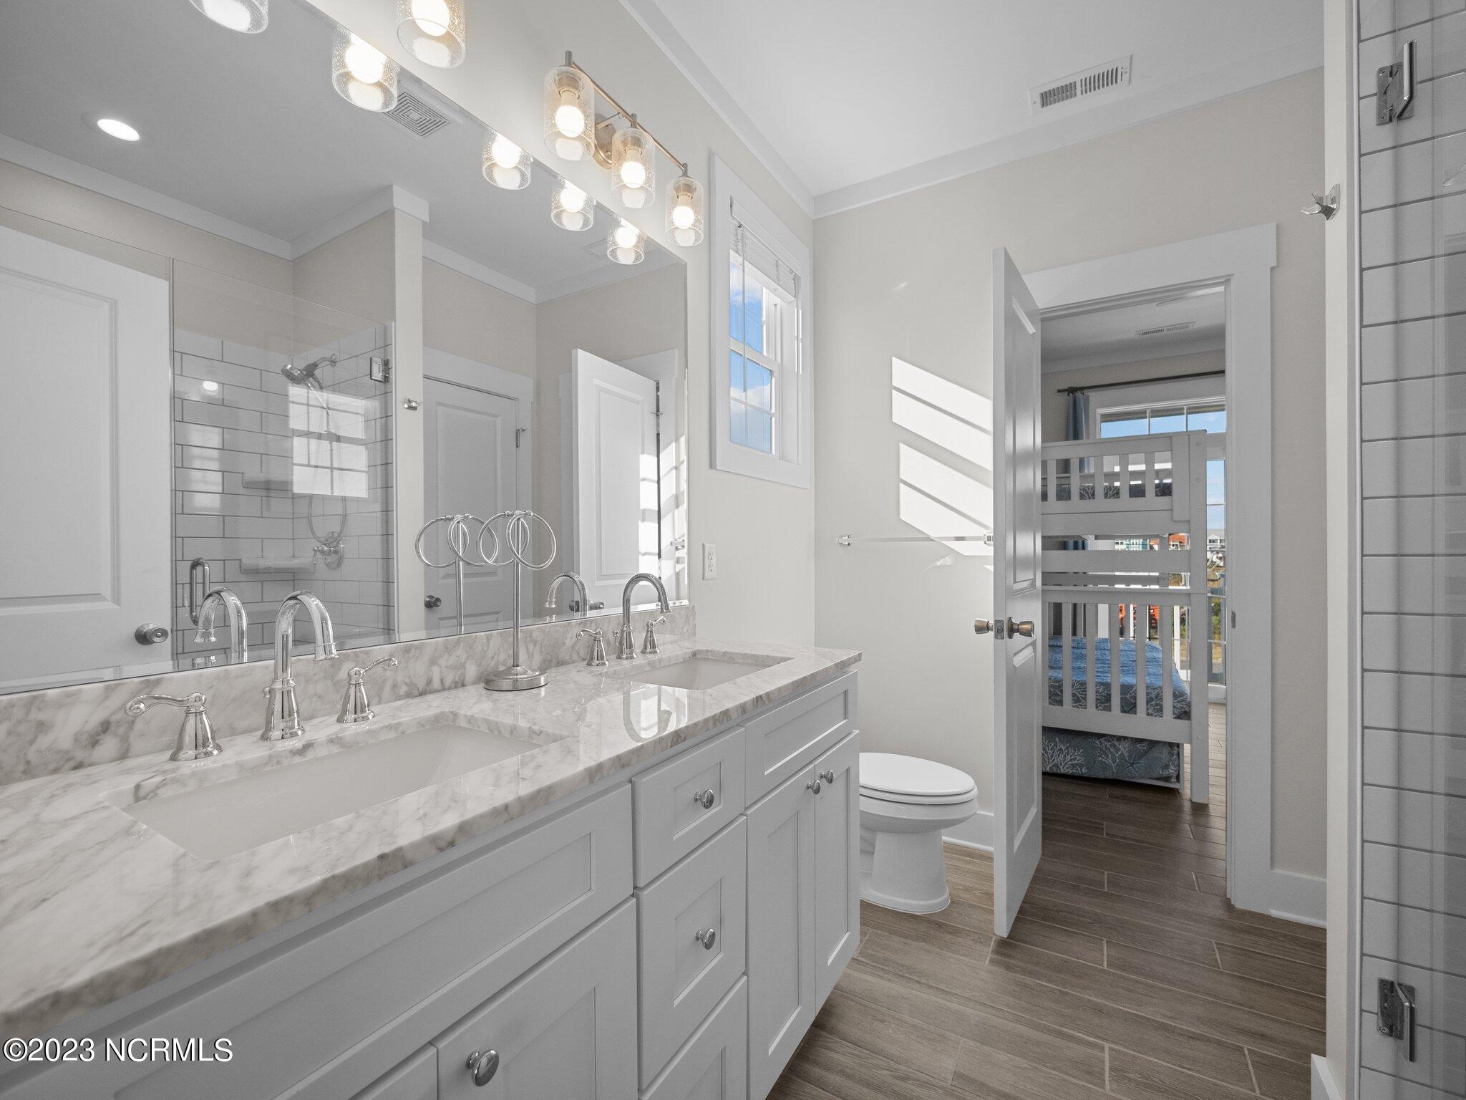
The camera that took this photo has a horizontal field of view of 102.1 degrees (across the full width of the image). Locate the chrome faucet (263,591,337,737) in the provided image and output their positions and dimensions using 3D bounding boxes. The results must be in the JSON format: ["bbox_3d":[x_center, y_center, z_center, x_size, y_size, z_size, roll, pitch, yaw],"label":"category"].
[{"bbox_3d":[-0.627,0.170,0.864,0.176,0.220,0.054,0,0,32],"label":"chrome faucet"}]

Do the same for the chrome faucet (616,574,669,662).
[{"bbox_3d":[-0.231,0.168,1.500,0.176,0.220,0.054,0,0,32],"label":"chrome faucet"}]

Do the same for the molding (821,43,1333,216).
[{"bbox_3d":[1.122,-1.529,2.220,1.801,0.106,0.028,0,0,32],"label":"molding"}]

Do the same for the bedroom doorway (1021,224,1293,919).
[{"bbox_3d":[1.374,0.060,2.140,0.853,2.182,0.140,0,0,32],"label":"bedroom doorway"}]

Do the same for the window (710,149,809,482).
[{"bbox_3d":[0.097,-0.800,2.345,0.110,1.056,0.758,0,0,32],"label":"window"}]

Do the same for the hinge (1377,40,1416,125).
[{"bbox_3d":[1.121,-0.784,0.992,0.049,0.099,0.064,0,0,32],"label":"hinge"}]

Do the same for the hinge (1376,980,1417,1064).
[{"bbox_3d":[1.125,0.795,0.995,0.049,0.098,0.064,0,0,32],"label":"hinge"}]

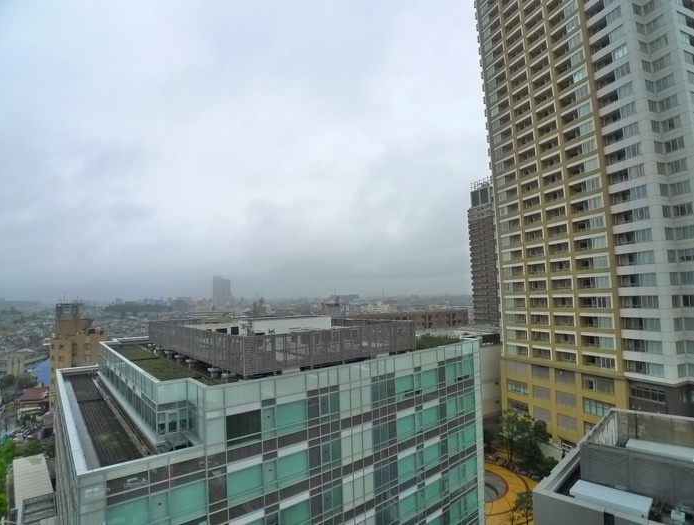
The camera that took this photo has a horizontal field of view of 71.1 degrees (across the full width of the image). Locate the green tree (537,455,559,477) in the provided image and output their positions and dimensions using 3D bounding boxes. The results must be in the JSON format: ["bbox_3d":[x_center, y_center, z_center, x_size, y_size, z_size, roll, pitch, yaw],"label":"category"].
[{"bbox_3d":[31.137,31.137,74.806,3.400,3.000,3.300,-3,-4,22],"label":"green tree"}]

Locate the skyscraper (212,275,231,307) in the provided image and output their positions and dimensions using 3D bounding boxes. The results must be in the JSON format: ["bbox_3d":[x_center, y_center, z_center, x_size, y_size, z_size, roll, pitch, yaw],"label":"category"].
[{"bbox_3d":[-336.184,79.023,1300.000,46.000,93.000,36.000,0,-4,-15],"label":"skyscraper"}]

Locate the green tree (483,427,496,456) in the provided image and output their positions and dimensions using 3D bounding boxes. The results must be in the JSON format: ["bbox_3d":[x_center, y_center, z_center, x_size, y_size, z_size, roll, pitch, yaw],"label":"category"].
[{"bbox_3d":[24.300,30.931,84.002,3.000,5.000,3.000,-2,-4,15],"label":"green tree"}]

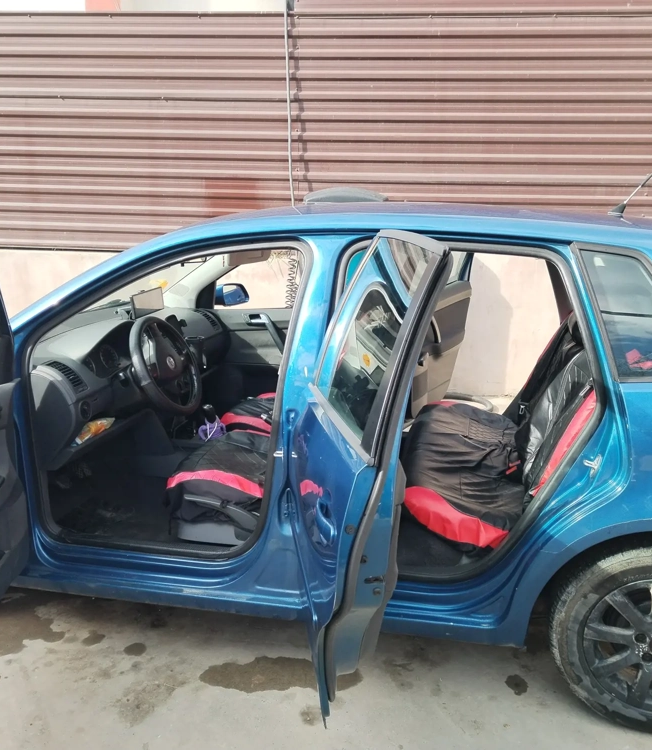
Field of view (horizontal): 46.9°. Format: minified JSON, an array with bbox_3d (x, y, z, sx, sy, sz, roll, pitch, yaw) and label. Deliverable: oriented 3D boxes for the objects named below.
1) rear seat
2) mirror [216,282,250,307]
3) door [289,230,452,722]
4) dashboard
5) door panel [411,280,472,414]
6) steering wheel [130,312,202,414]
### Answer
[{"bbox_3d":[0.717,0.134,2.781,0.780,0.700,1.300,1,14,15],"label":"rear seat"},{"bbox_3d":[-0.491,-0.419,3.911,0.120,0.128,0.210,1,14,15],"label":"mirror"},{"bbox_3d":[0.044,0.245,1.772,0.270,1.140,0.920,-5,13,-10],"label":"door"},{"bbox_3d":[-0.860,-0.039,3.179,0.580,0.460,1.380,1,14,15],"label":"dashboard"},{"bbox_3d":[0.635,-0.133,3.992,0.100,0.630,0.740,7,16,36],"label":"door panel"},{"bbox_3d":[-0.576,-0.042,2.720,0.100,0.380,0.380,-25,5,20],"label":"steering wheel"}]

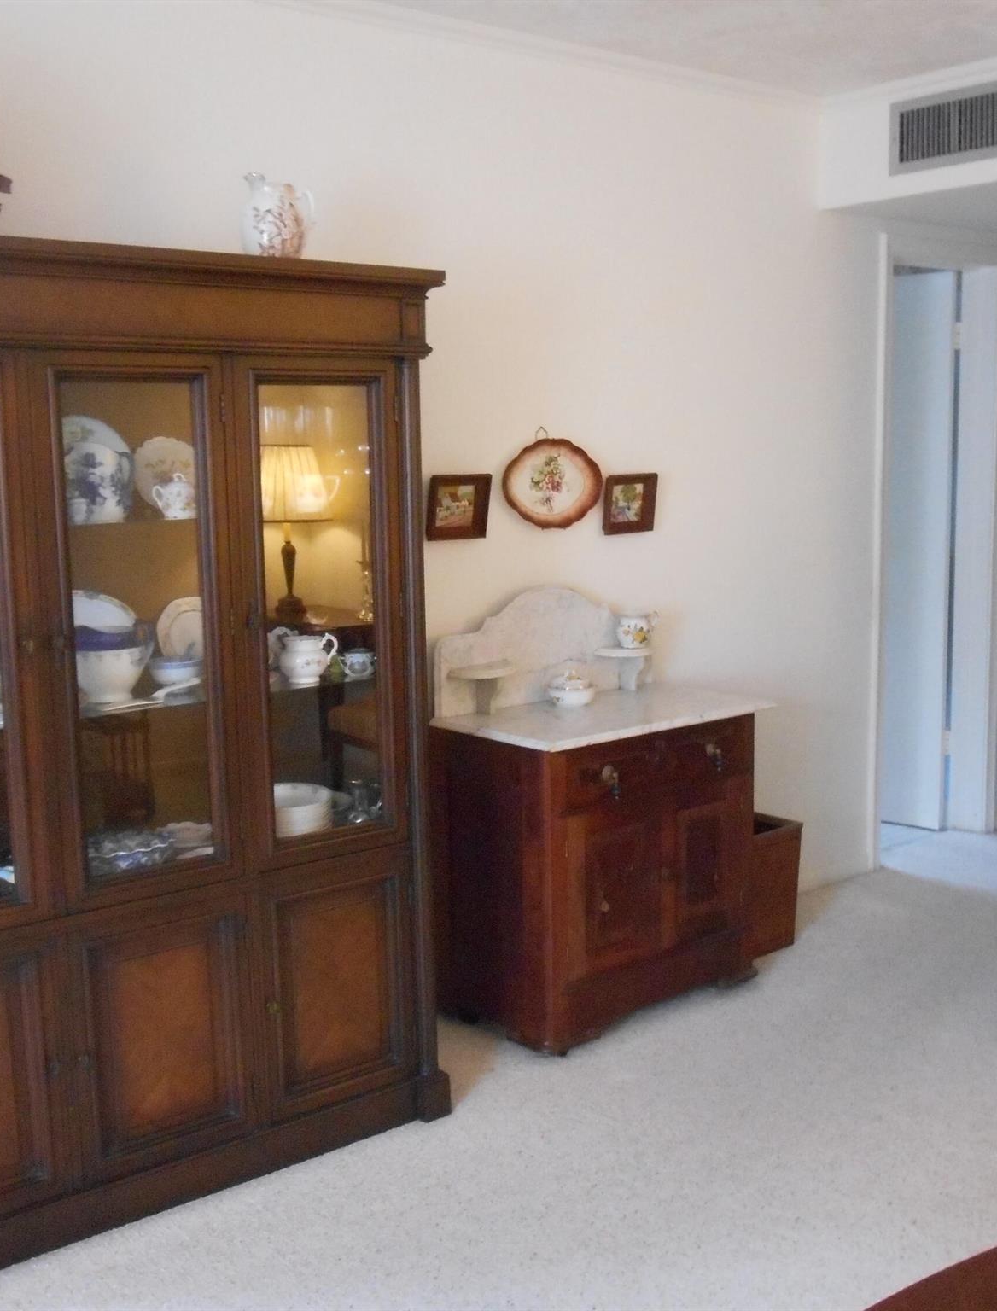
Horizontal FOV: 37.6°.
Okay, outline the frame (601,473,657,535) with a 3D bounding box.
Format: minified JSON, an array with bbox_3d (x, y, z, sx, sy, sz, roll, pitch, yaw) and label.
[{"bbox_3d":[0.365,-0.415,4.009,0.190,0.160,0.025,-8,16,-38],"label":"frame"}]

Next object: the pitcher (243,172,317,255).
[{"bbox_3d":[-0.447,-0.876,2.982,0.157,0.200,0.123,-4,9,-21],"label":"pitcher"}]

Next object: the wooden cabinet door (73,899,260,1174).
[{"bbox_3d":[-0.631,0.716,2.787,0.370,0.487,0.027,-8,11,-38],"label":"wooden cabinet door"}]

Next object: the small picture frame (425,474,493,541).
[{"bbox_3d":[-0.094,-0.368,3.641,0.182,0.160,0.025,-8,16,-38],"label":"small picture frame"}]

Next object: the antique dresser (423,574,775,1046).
[{"bbox_3d":[0.282,0.368,3.782,0.780,1.067,0.435,-8,11,-38],"label":"antique dresser"}]

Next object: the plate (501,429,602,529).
[{"bbox_3d":[0.143,-0.451,3.827,0.340,0.245,0.035,-8,11,-38],"label":"plate"}]

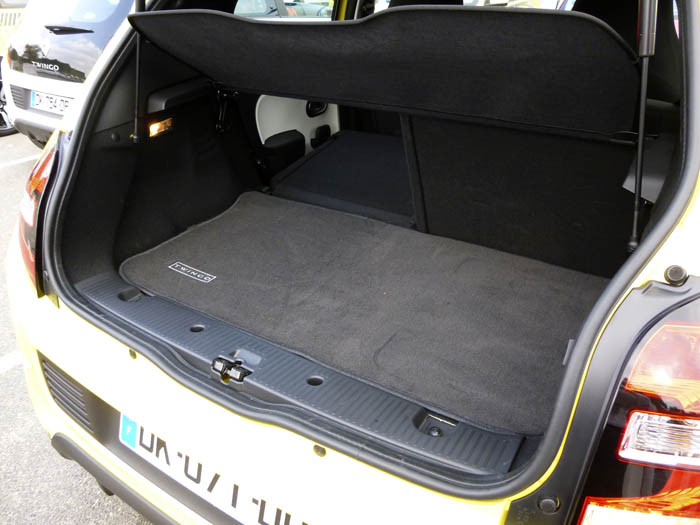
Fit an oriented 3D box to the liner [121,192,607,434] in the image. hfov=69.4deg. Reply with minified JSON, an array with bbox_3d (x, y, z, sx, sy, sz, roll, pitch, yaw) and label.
[{"bbox_3d":[0.011,0.036,1.175,1.130,0.020,0.640,16,30,27],"label":"liner"}]

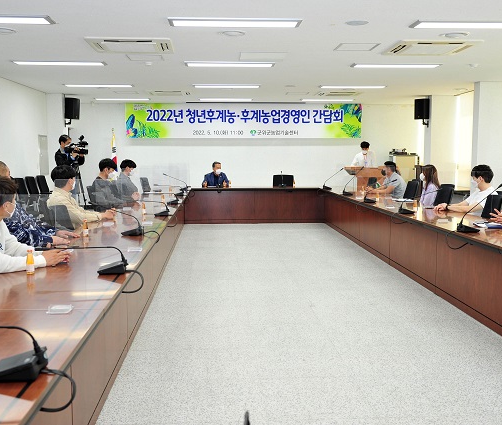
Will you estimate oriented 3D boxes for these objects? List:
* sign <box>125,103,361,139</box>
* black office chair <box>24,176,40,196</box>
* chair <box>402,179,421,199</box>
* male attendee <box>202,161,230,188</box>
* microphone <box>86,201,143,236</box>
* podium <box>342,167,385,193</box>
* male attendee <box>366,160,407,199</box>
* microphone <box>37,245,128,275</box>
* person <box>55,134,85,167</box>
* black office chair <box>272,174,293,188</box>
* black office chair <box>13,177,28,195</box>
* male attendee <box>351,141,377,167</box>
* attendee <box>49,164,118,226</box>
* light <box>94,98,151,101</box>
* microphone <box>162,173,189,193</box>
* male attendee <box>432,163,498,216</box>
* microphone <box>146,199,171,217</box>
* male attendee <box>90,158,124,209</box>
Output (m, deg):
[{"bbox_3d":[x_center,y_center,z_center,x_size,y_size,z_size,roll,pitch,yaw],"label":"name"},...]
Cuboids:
[{"bbox_3d":[-0.165,-2.180,14.374,5.680,0.835,0.020,0,5,-3],"label":"sign"},{"bbox_3d":[-3.611,-0.073,10.552,0.620,1.020,0.580,0,6,-3],"label":"black office chair"},{"bbox_3d":[2.403,-0.034,9.995,0.630,1.000,0.600,0,5,-3],"label":"chair"},{"bbox_3d":[-0.772,-0.481,13.394,0.580,1.280,0.800,-1,6,-6],"label":"male attendee"},{"bbox_3d":[-1.160,0.047,5.169,0.500,0.300,0.130,0,5,-3],"label":"microphone"},{"bbox_3d":[2.681,-0.460,13.798,1.120,1.160,0.600,0,6,-3],"label":"podium"},{"bbox_3d":[2.439,-0.272,10.930,0.730,1.300,0.520,0,5,-3],"label":"male attendee"},{"bbox_3d":[-1.042,0.278,3.700,0.570,0.190,0.130,0,6,-3],"label":"microphone"},{"bbox_3d":[-3.152,-0.454,10.541,0.600,1.780,0.550,2,6,18],"label":"person"},{"bbox_3d":[0.726,-0.340,13.495,0.570,0.980,0.600,0,6,-3],"label":"black office chair"},{"bbox_3d":[-3.430,-0.019,9.710,0.630,1.020,0.600,0,5,-3],"label":"black office chair"},{"bbox_3d":[2.658,-0.777,14.064,0.550,1.720,0.380,1,5,5],"label":"male attendee"},{"bbox_3d":[-1.843,0.180,6.301,0.820,1.340,0.560,-2,6,-18],"label":"attendee"},{"bbox_3d":[-2.990,-2.621,13.963,1.280,0.070,0.260,0,6,-3],"label":"light"},{"bbox_3d":[-1.414,-0.576,11.535,0.530,0.350,0.130,0,5,-3],"label":"microphone"},{"bbox_3d":[2.760,0.048,7.763,0.870,1.320,0.540,1,6,5],"label":"male attendee"},{"bbox_3d":[-1.097,-0.059,7.056,0.340,0.200,0.120,0,6,0],"label":"microphone"},{"bbox_3d":[-1.825,0.006,7.743,0.660,1.340,0.520,0,5,-3],"label":"male attendee"}]

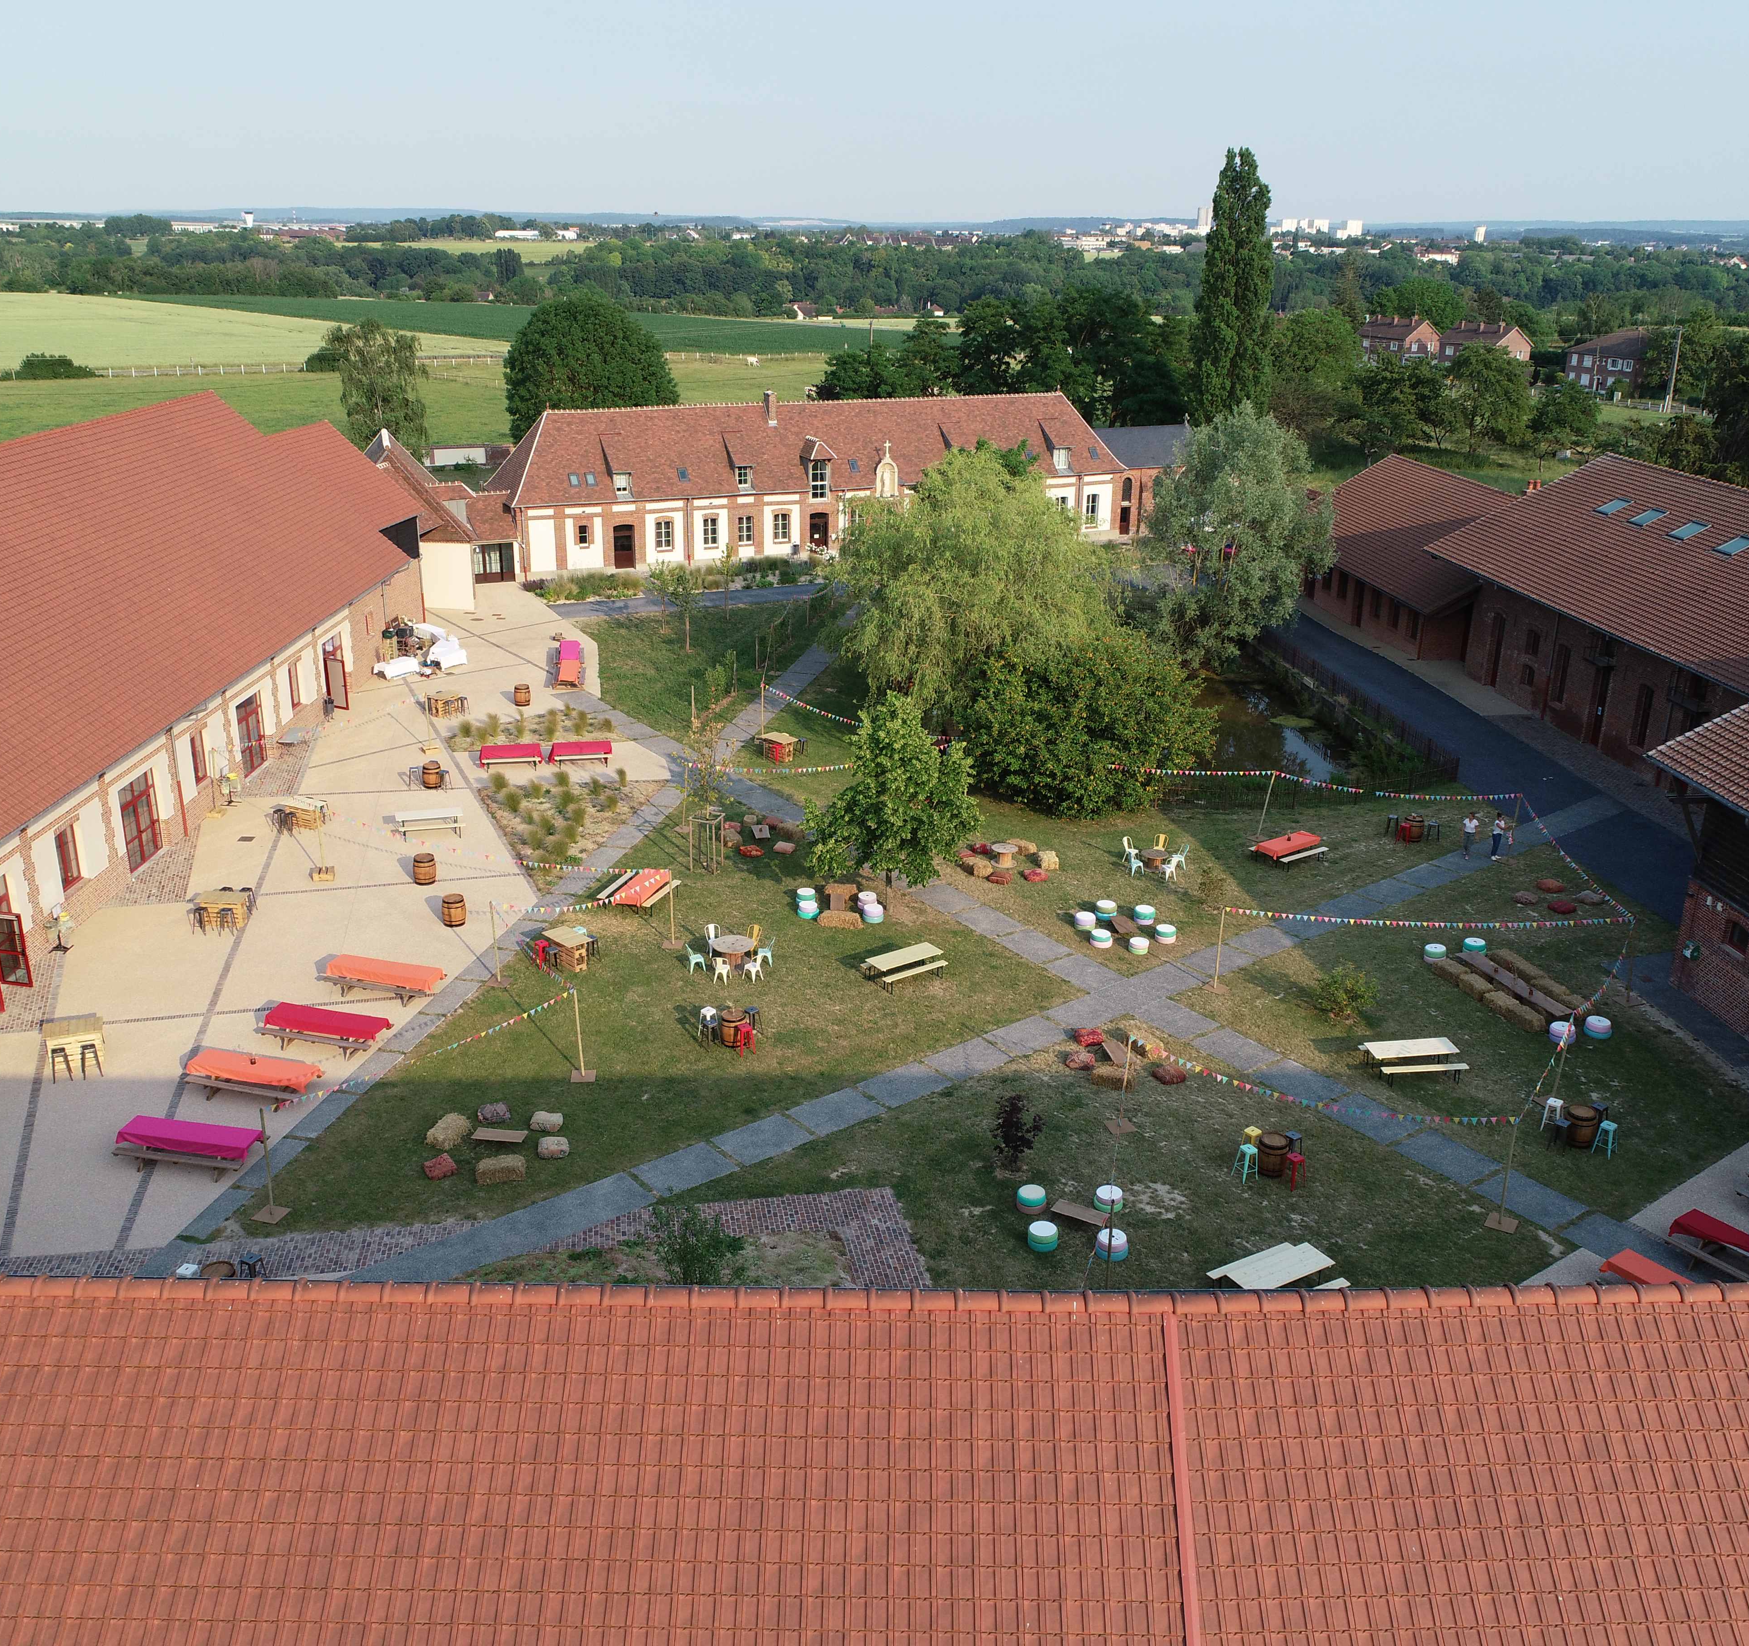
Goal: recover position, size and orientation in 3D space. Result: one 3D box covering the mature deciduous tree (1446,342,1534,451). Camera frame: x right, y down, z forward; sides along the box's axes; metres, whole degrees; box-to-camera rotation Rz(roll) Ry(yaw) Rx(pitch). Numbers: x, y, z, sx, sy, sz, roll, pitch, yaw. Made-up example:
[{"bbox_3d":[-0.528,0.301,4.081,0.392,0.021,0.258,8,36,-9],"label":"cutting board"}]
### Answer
[{"bbox_3d":[56.789,-39.236,152.745,7.600,9.700,7.600,8,21,19],"label":"mature deciduous tree"}]

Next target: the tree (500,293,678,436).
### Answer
[{"bbox_3d":[-19.618,-28.646,114.218,12.300,15.580,12.300,0,20,0],"label":"tree"}]

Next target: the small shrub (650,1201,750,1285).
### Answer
[{"bbox_3d":[-3.439,8.578,32.425,1.800,1.700,1.700,-2,21,-7],"label":"small shrub"}]

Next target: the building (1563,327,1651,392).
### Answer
[{"bbox_3d":[93.604,-56.987,203.659,9.000,8.200,15.000,-3,21,-10],"label":"building"}]

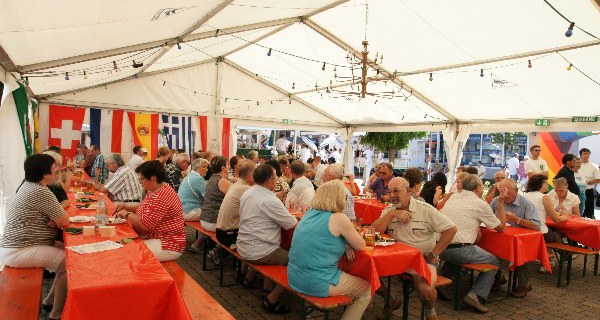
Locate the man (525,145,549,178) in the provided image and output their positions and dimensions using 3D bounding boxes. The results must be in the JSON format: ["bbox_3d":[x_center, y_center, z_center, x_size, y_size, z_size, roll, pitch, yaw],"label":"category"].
[{"bbox_3d":[4.362,0.662,7.491,0.520,1.810,0.320,3,2,6],"label":"man"}]

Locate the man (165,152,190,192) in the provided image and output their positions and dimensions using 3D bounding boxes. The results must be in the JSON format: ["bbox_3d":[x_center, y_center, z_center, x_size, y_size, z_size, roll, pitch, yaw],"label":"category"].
[{"bbox_3d":[-1.838,0.592,6.446,0.663,1.365,0.517,1,2,-31],"label":"man"}]

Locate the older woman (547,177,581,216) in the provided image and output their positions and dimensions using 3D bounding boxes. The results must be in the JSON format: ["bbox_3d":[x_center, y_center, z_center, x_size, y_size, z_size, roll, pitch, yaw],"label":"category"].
[{"bbox_3d":[4.108,0.945,6.343,0.750,1.290,0.520,1,2,-40],"label":"older woman"}]

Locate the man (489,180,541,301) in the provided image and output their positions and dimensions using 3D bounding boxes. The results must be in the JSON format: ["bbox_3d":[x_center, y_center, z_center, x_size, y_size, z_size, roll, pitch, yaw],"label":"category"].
[{"bbox_3d":[2.373,0.856,4.547,0.780,1.277,0.585,1,2,-31],"label":"man"}]

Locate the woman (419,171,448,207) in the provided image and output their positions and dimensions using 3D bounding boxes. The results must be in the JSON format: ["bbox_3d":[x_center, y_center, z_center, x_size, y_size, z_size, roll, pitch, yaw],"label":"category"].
[{"bbox_3d":[1.535,0.842,4.641,0.720,1.340,0.500,3,0,-31],"label":"woman"}]

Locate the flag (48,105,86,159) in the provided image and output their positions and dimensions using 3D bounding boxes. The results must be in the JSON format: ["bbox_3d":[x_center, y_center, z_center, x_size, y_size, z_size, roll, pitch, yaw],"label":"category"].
[{"bbox_3d":[-5.550,-0.573,9.553,0.762,1.378,0.080,2,2,-32],"label":"flag"}]

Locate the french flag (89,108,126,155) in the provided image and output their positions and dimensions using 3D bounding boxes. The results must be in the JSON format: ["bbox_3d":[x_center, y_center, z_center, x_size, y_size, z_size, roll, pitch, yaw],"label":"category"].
[{"bbox_3d":[-5.277,-0.682,10.894,0.860,1.420,0.070,3,0,-31],"label":"french flag"}]

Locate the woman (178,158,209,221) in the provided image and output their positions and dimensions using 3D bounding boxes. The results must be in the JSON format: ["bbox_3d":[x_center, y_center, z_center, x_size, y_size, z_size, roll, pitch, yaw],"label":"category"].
[{"bbox_3d":[-1.400,0.672,5.886,0.720,1.320,0.500,2,2,-32],"label":"woman"}]

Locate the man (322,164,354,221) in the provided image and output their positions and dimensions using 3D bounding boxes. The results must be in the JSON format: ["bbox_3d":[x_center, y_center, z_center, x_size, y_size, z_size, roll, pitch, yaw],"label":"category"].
[{"bbox_3d":[0.337,0.767,4.442,0.750,1.360,0.540,3,0,-26],"label":"man"}]

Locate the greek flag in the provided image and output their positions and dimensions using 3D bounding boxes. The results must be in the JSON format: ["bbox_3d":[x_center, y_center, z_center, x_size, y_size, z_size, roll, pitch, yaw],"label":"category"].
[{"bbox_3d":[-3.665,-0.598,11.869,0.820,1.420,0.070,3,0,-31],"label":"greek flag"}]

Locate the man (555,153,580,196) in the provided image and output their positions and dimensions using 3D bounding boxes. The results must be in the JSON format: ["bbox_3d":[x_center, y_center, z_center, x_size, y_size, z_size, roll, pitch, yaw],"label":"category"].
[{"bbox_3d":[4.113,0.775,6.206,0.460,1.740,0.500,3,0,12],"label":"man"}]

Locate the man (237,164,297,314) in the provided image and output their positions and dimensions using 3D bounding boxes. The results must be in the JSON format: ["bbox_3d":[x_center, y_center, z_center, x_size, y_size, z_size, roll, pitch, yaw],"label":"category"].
[{"bbox_3d":[-0.205,0.729,3.797,0.741,1.370,0.526,1,2,-31],"label":"man"}]

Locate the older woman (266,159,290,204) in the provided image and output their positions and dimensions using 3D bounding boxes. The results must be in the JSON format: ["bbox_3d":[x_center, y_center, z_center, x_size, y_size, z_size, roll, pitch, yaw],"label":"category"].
[{"bbox_3d":[-0.367,0.719,5.628,0.720,1.360,0.500,3,1,-41],"label":"older woman"}]

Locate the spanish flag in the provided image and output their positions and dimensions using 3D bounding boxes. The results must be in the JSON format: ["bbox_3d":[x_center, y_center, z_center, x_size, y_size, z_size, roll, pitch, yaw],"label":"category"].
[{"bbox_3d":[-4.494,-0.614,11.368,0.820,1.420,0.070,3,0,-31],"label":"spanish flag"}]

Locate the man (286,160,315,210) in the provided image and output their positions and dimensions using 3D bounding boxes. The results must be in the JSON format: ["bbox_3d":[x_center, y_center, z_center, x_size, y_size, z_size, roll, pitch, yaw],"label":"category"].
[{"bbox_3d":[-0.011,0.696,7.341,0.750,1.320,0.500,2,2,-32],"label":"man"}]

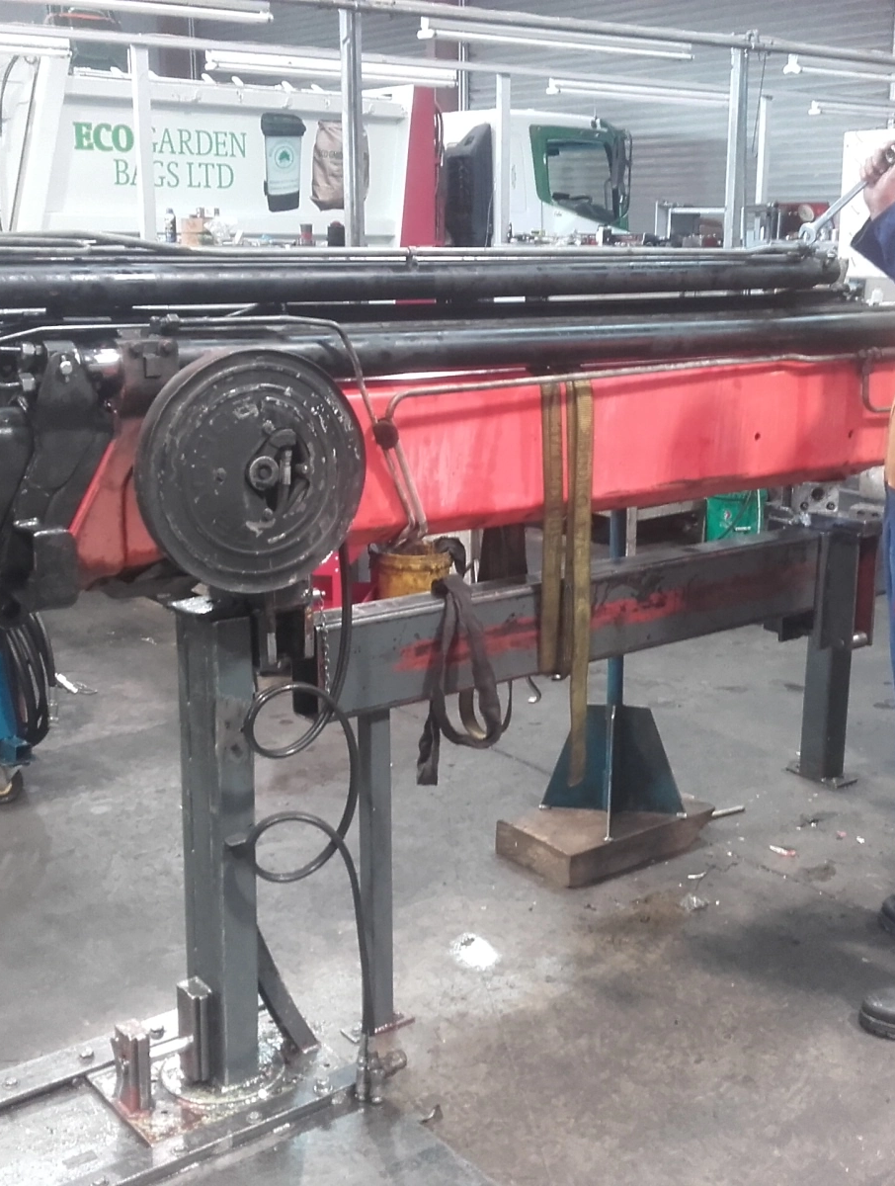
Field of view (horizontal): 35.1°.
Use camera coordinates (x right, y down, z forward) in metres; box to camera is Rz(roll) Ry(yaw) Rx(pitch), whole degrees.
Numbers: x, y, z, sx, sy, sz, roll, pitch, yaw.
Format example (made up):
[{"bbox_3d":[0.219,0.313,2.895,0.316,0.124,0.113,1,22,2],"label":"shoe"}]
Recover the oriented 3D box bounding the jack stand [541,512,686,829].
[{"bbox_3d":[0.424,0.169,3.533,0.360,0.800,0.360,2,13,8],"label":"jack stand"}]

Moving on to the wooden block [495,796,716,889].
[{"bbox_3d":[0.403,0.603,3.606,0.500,0.080,0.270,-10,16,-37],"label":"wooden block"}]

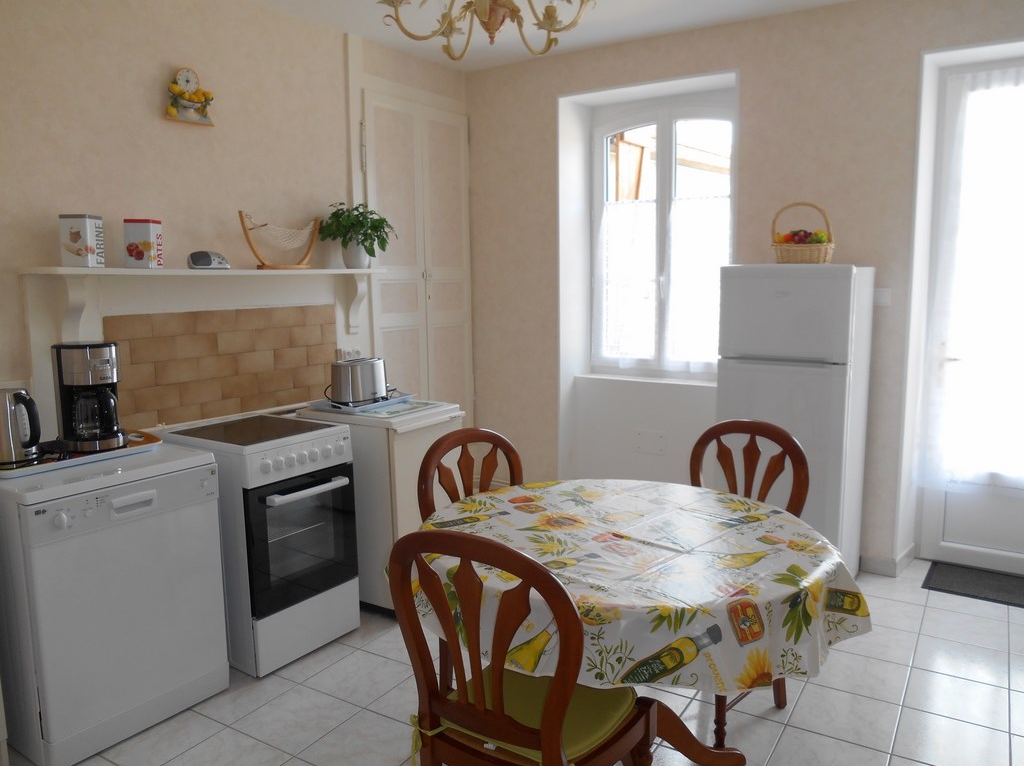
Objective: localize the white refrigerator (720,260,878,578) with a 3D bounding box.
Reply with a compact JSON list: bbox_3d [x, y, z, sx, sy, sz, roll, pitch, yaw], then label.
[{"bbox_3d":[1.283,0.209,3.506,0.540,1.457,0.585,4,9,32],"label":"white refrigerator"}]

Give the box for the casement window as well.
[{"bbox_3d":[0.903,-0.836,4.485,0.970,1.610,0.090,4,9,32],"label":"casement window"}]

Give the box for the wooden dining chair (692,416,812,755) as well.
[{"bbox_3d":[0.621,0.614,2.475,0.500,0.945,0.460,-7,10,-41],"label":"wooden dining chair"}]

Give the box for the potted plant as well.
[{"bbox_3d":[-0.770,-0.727,3.812,0.310,0.325,0.330,-1,8,0],"label":"potted plant"}]

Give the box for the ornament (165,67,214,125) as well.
[{"bbox_3d":[-1.300,-1.164,3.127,0.055,0.210,0.200,4,9,32],"label":"ornament"}]

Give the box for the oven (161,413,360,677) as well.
[{"bbox_3d":[-1.011,0.599,3.095,0.620,0.845,0.505,5,9,35],"label":"oven"}]

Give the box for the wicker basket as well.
[{"bbox_3d":[1.268,-0.646,3.365,0.240,0.270,0.190,4,9,32],"label":"wicker basket"}]

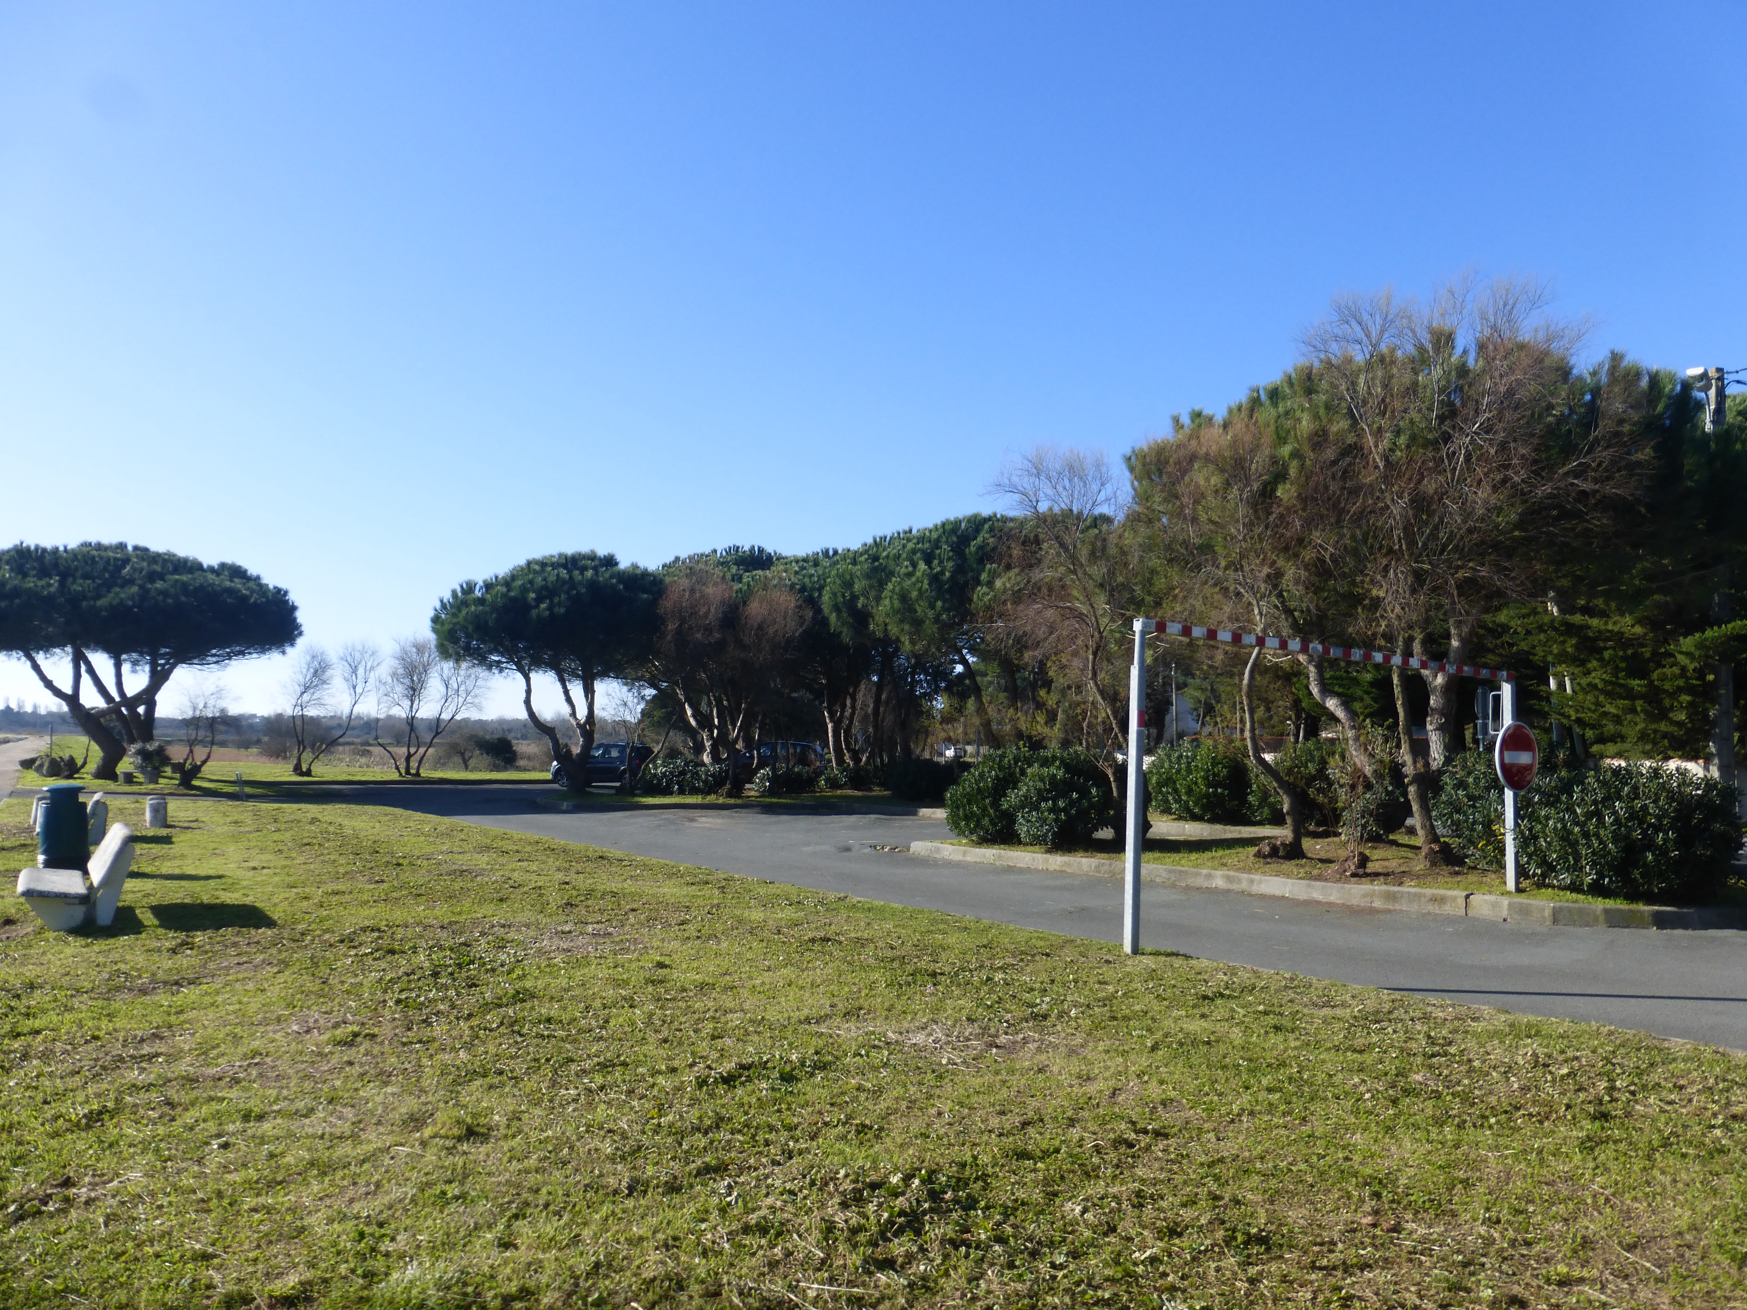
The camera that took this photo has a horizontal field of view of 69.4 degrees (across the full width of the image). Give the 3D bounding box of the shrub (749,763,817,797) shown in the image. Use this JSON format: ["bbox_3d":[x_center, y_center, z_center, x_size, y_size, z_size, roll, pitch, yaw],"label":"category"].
[{"bbox_3d":[-2.626,3.669,37.230,2.000,0.900,1.500,0,-4,0],"label":"shrub"}]

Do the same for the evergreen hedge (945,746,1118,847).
[{"bbox_3d":[2.081,1.890,16.800,2.270,1.330,2.000,0,-4,7],"label":"evergreen hedge"}]

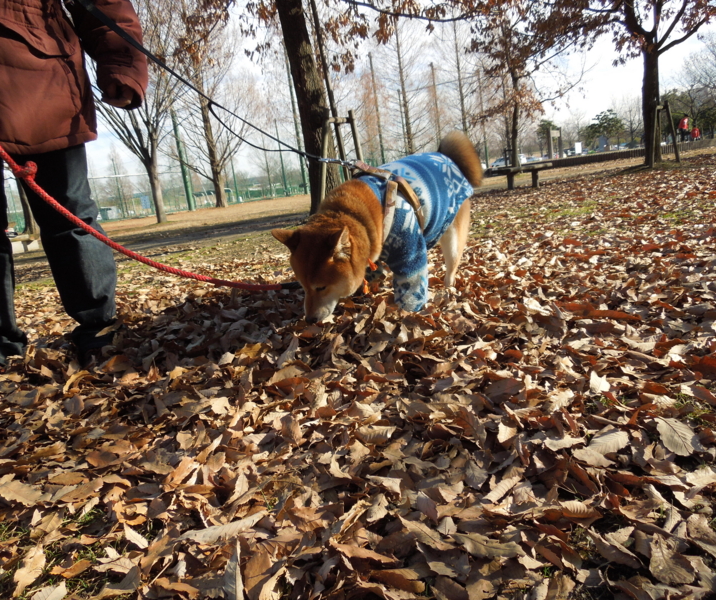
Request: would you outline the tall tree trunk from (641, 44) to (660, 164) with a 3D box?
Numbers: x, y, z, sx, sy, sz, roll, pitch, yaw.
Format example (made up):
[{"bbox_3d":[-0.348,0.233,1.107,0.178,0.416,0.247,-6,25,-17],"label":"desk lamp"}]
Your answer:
[{"bbox_3d":[5.214,-3.449,10.300,0.330,2.139,0.330,-8,12,0],"label":"tall tree trunk"}]

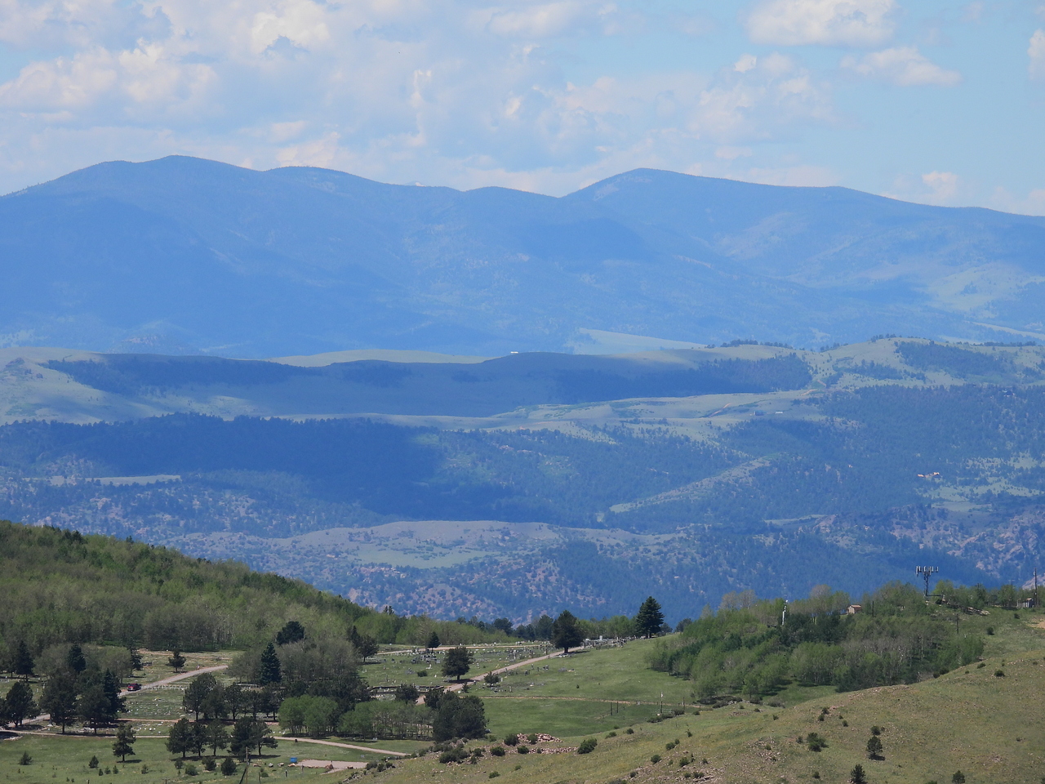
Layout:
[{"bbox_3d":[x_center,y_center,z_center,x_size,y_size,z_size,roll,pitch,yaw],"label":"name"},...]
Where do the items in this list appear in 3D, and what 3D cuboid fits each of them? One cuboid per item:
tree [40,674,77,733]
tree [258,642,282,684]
[{"bbox_3d":[-122.990,82.540,2800.000,9.950,16.010,9.650,0,1,0],"label":"tree"},{"bbox_3d":[-69.590,74.930,2910.000,6.300,12.030,6.110,0,1,0],"label":"tree"}]

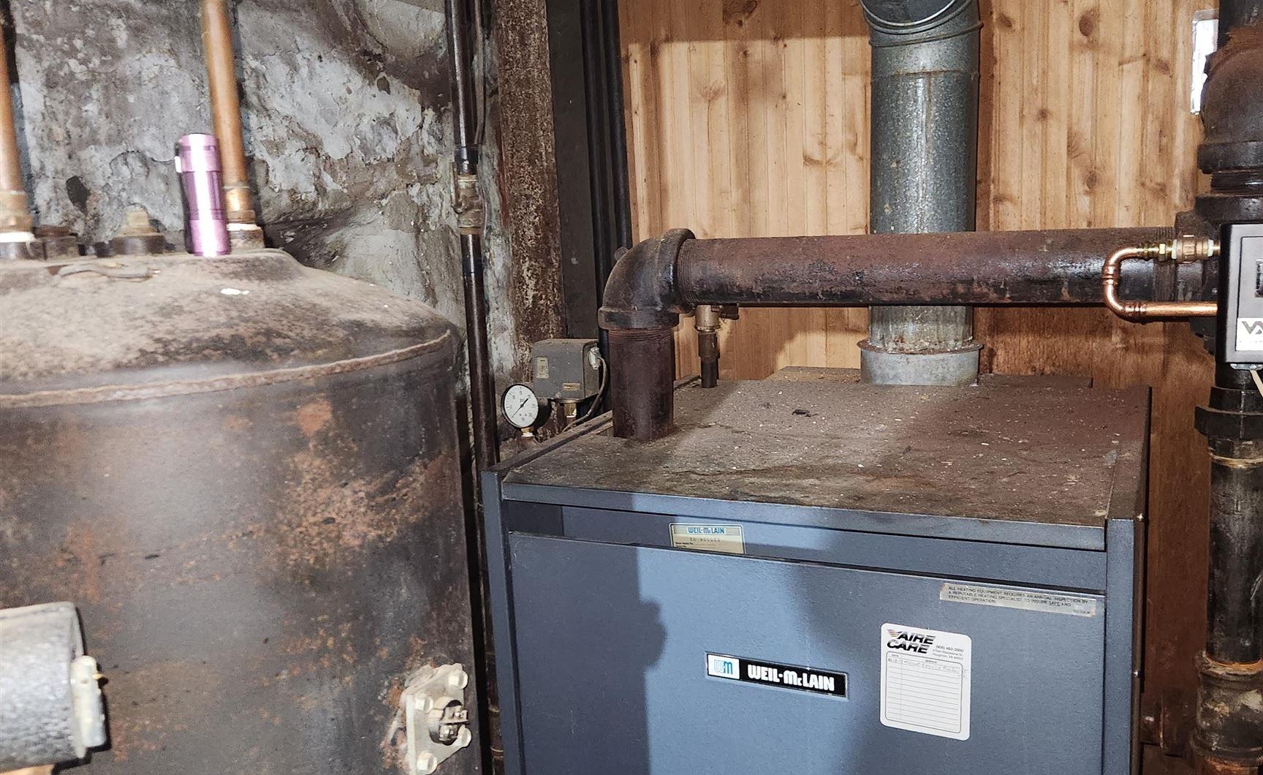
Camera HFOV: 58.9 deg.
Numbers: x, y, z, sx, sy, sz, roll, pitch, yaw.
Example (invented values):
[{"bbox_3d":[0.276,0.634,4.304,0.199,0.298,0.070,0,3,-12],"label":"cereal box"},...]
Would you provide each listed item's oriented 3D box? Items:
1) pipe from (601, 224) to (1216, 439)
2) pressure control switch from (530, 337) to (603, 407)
[{"bbox_3d":[0.320,-0.068,1.499,0.792,0.292,0.117,1,11,25],"label":"pipe"},{"bbox_3d":[-0.106,-0.027,1.870,0.093,0.096,0.060,1,11,26],"label":"pressure control switch"}]

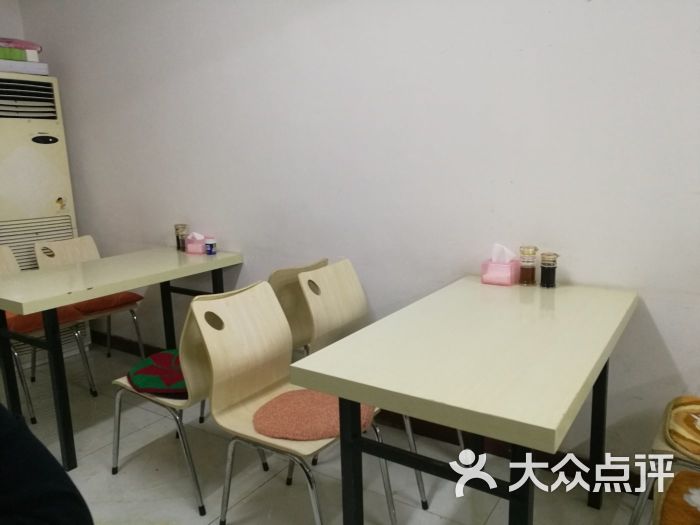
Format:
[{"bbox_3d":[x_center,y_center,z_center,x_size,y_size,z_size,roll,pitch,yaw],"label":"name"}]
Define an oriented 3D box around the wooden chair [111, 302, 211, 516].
[{"bbox_3d":[-0.649,0.464,2.145,0.580,0.800,0.385,5,13,33],"label":"wooden chair"}]

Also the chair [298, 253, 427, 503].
[{"bbox_3d":[0.134,0.435,2.171,0.580,0.800,0.385,6,13,36],"label":"chair"}]

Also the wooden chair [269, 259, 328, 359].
[{"bbox_3d":[-0.410,0.386,2.515,0.580,0.800,0.385,7,14,38],"label":"wooden chair"}]

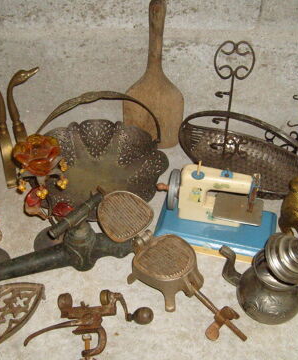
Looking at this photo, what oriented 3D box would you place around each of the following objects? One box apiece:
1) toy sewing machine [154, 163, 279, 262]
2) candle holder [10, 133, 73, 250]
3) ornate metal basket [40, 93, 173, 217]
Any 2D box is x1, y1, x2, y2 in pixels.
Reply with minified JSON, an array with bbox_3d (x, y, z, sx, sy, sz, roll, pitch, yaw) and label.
[{"bbox_3d":[0.129,0.048,0.930,0.225,0.150,0.125,11,42,11],"label":"toy sewing machine"},{"bbox_3d":[-0.185,0.028,0.882,0.108,0.235,0.108,1,41,0],"label":"candle holder"},{"bbox_3d":[-0.087,-0.060,1.009,0.275,0.205,0.275,1,41,0],"label":"ornate metal basket"}]

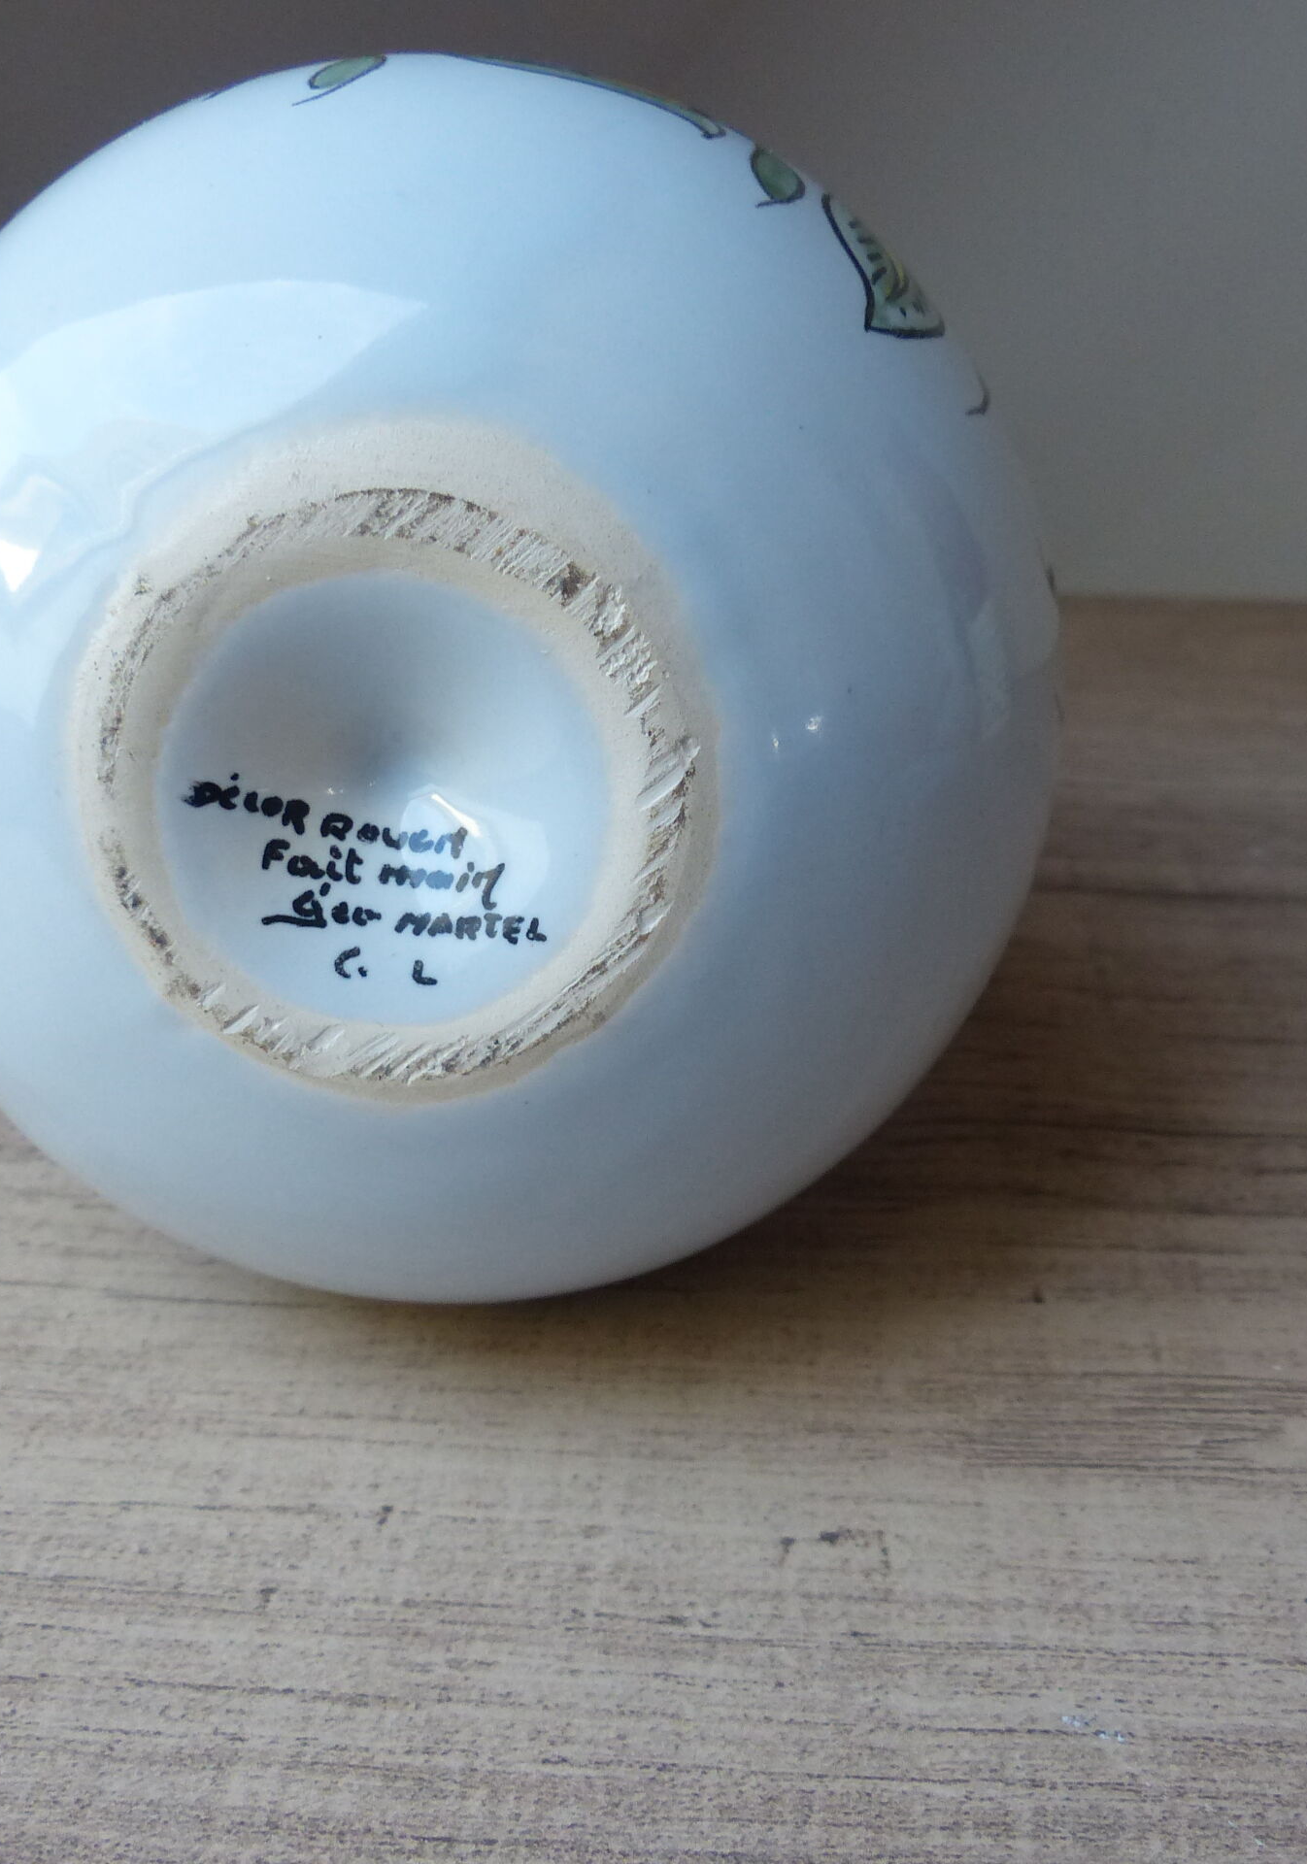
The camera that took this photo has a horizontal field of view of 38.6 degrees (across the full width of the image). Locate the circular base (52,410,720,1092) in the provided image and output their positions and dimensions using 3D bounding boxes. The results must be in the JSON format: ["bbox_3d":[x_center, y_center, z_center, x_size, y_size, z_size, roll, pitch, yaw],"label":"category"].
[{"bbox_3d":[-0.019,-0.011,0.141,0.051,0.051,0.010,-1,15,-3],"label":"circular base"}]

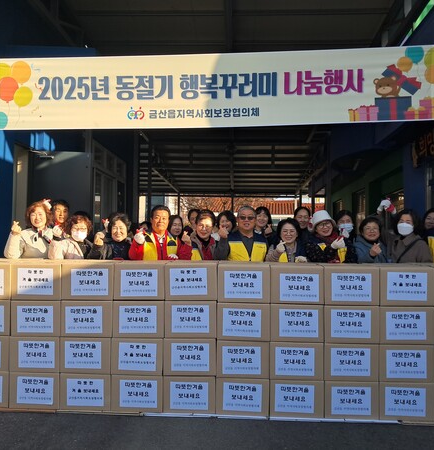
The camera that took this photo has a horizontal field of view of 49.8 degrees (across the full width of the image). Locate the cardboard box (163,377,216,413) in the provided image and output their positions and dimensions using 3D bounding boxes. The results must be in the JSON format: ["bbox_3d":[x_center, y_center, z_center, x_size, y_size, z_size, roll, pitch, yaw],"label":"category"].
[{"bbox_3d":[-0.201,1.310,3.768,0.406,0.283,0.325,0,-1,4],"label":"cardboard box"}]

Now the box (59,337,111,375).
[{"bbox_3d":[-1.015,1.022,3.826,0.406,0.283,0.325,0,-1,4],"label":"box"}]

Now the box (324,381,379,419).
[{"bbox_3d":[1.025,1.322,3.683,0.406,0.283,0.325,0,-1,4],"label":"box"}]

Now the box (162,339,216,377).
[{"bbox_3d":[-0.199,1.025,3.773,0.406,0.283,0.325,0,-1,4],"label":"box"}]

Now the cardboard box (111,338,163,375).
[{"bbox_3d":[-0.607,1.023,3.799,0.406,0.283,0.325,0,-1,4],"label":"cardboard box"}]

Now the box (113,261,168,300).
[{"bbox_3d":[-0.597,0.449,3.826,0.411,0.286,0.320,1,-1,4],"label":"box"}]

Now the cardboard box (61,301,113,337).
[{"bbox_3d":[-1.018,0.742,3.849,0.411,0.286,0.320,1,-1,4],"label":"cardboard box"}]

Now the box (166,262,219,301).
[{"bbox_3d":[-0.190,0.449,3.799,0.411,0.286,0.320,1,-1,4],"label":"box"}]

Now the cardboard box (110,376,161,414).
[{"bbox_3d":[-0.614,1.319,3.811,0.411,0.286,0.320,1,-1,4],"label":"cardboard box"}]

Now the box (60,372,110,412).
[{"bbox_3d":[-1.027,1.316,3.839,0.411,0.286,0.320,1,-1,4],"label":"box"}]

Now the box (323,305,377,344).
[{"bbox_3d":[1.033,0.760,3.711,0.411,0.286,0.320,1,-1,4],"label":"box"}]

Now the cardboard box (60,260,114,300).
[{"bbox_3d":[-1.012,0.454,3.853,0.411,0.286,0.320,1,-1,4],"label":"cardboard box"}]

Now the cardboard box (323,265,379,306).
[{"bbox_3d":[1.029,0.467,3.698,0.406,0.283,0.325,0,-1,4],"label":"cardboard box"}]

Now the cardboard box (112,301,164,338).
[{"bbox_3d":[-0.601,0.740,3.821,0.411,0.286,0.320,1,-1,4],"label":"cardboard box"}]

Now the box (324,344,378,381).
[{"bbox_3d":[1.026,1.037,3.688,0.406,0.283,0.325,0,-1,4],"label":"box"}]

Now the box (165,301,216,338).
[{"bbox_3d":[-0.198,0.740,3.778,0.406,0.283,0.325,0,-1,4],"label":"box"}]

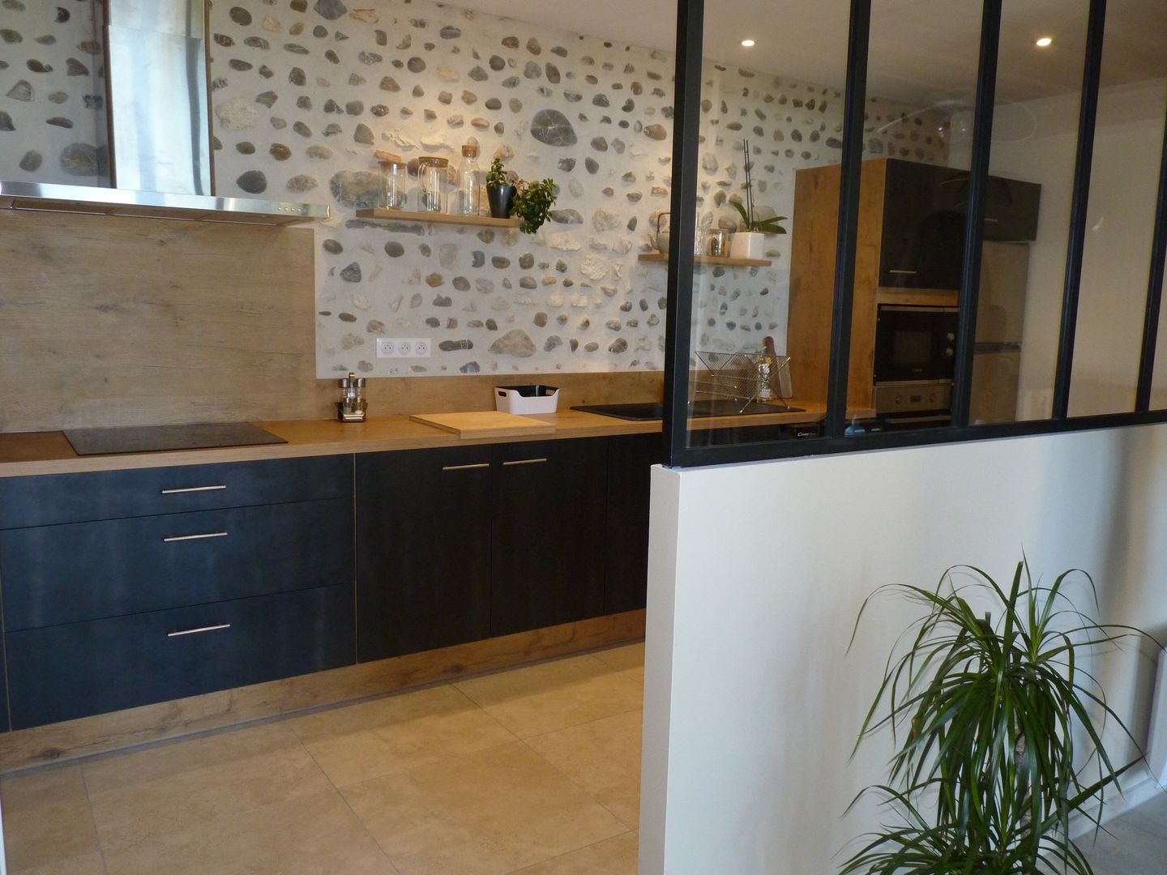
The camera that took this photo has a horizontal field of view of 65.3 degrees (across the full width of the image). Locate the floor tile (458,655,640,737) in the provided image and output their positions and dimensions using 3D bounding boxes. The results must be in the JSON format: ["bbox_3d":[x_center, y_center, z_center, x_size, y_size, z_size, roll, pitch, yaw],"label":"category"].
[{"bbox_3d":[-0.095,0.911,3.262,0.595,0.010,0.542,-4,9,-33],"label":"floor tile"}]

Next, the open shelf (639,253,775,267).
[{"bbox_3d":[0.589,-0.846,4.348,0.670,0.029,0.190,-4,9,-33],"label":"open shelf"}]

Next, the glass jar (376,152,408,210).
[{"bbox_3d":[-0.721,-0.967,3.442,0.115,0.213,0.115,1,8,0],"label":"glass jar"}]

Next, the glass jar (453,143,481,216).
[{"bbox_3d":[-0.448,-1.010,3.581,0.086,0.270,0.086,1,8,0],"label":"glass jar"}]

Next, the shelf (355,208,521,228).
[{"bbox_3d":[-0.551,-0.858,3.588,0.640,0.031,0.190,-4,9,-33],"label":"shelf"}]

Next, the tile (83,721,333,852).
[{"bbox_3d":[-1.084,0.971,2.611,0.598,0.010,0.542,-4,9,-33],"label":"tile"}]

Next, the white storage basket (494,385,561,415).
[{"bbox_3d":[-0.243,-0.160,3.887,0.235,0.105,0.170,-4,9,-33],"label":"white storage basket"}]

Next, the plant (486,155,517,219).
[{"bbox_3d":[-0.336,-0.993,3.634,0.125,0.238,0.120,1,8,0],"label":"plant"}]

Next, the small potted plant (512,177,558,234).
[{"bbox_3d":[-0.199,-0.948,3.719,0.175,0.225,0.165,-4,9,-33],"label":"small potted plant"}]

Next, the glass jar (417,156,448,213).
[{"bbox_3d":[-0.583,-0.979,3.526,0.117,0.212,0.122,1,8,0],"label":"glass jar"}]

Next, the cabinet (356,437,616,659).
[{"bbox_3d":[-0.493,0.343,3.531,1.010,0.713,0.590,-4,9,-33],"label":"cabinet"}]

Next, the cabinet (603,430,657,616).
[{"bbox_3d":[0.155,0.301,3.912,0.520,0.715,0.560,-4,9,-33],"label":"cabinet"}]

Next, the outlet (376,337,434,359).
[{"bbox_3d":[-0.717,-0.359,3.659,0.227,0.079,0.014,-4,9,-33],"label":"outlet"}]

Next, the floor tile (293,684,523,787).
[{"bbox_3d":[-0.598,0.934,2.928,0.588,0.010,0.570,-4,9,-33],"label":"floor tile"}]

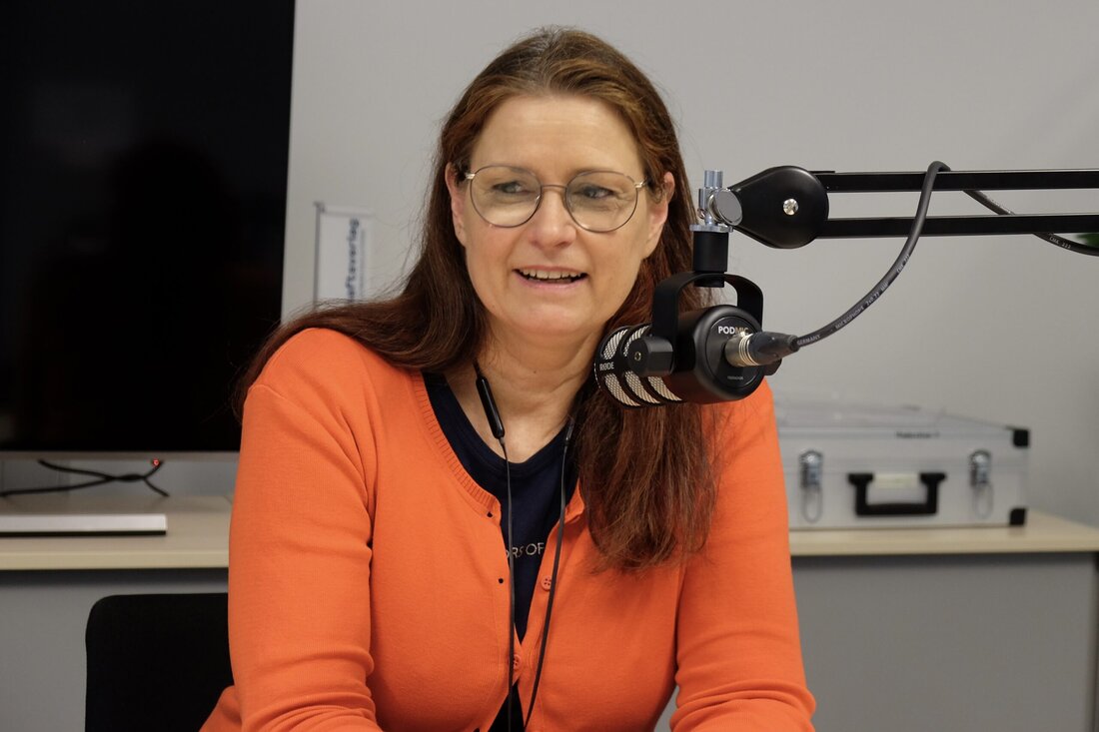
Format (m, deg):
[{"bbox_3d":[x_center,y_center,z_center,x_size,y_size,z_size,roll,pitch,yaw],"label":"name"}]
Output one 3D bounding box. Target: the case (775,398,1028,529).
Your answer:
[{"bbox_3d":[0.465,0.156,2.472,0.465,0.153,0.340,1,4,-19],"label":"case"}]

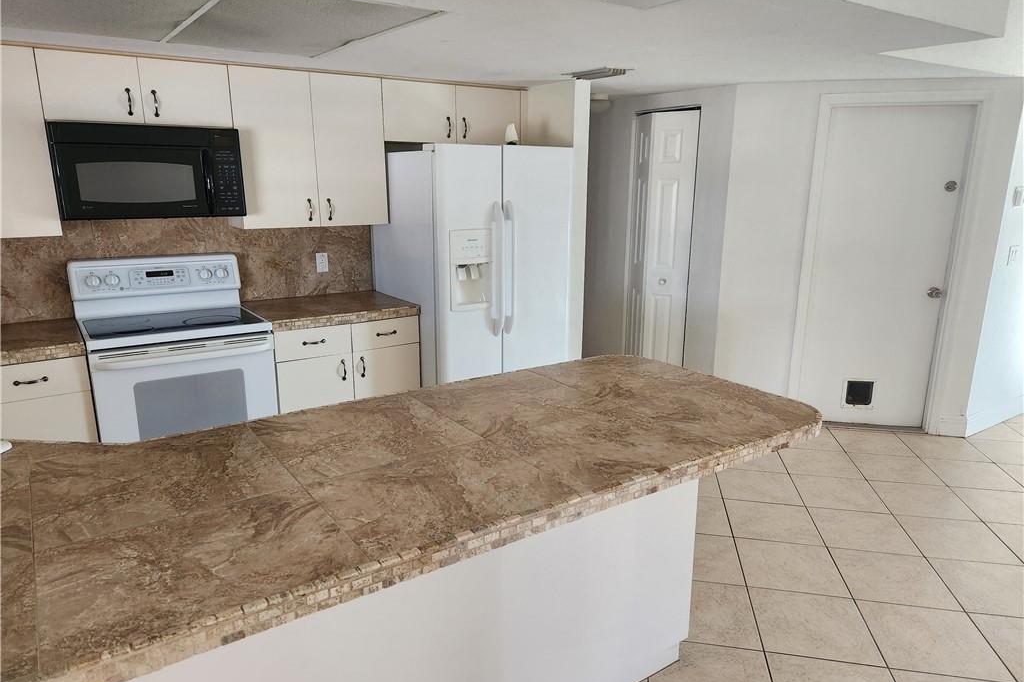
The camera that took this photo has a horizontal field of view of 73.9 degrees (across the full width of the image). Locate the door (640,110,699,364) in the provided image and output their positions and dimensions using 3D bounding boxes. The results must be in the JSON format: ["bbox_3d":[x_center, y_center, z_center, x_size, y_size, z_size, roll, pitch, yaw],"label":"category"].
[{"bbox_3d":[1.108,-0.553,4.830,0.310,2.030,0.034,8,16,29],"label":"door"}]

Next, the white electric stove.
[{"bbox_3d":[-1.651,0.216,3.383,0.762,1.195,0.690,-8,16,-32],"label":"white electric stove"}]

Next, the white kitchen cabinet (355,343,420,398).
[{"bbox_3d":[-0.834,0.281,3.916,0.388,0.634,0.580,-9,17,-35],"label":"white kitchen cabinet"}]

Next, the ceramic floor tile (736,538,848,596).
[{"bbox_3d":[1.193,0.975,2.930,0.403,0.010,0.397,3,14,10],"label":"ceramic floor tile"}]

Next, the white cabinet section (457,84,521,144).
[{"bbox_3d":[-0.226,-1.370,4.201,0.454,0.323,0.330,-9,16,-33],"label":"white cabinet section"}]

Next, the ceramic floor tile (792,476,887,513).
[{"bbox_3d":[1.729,0.803,3.595,0.396,0.010,0.396,3,14,11],"label":"ceramic floor tile"}]

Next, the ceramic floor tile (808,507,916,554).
[{"bbox_3d":[1.664,0.903,3.239,0.403,0.010,0.397,3,14,10],"label":"ceramic floor tile"}]

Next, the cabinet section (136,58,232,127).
[{"bbox_3d":[-1.592,-1.178,3.301,0.387,0.292,0.330,-9,16,-33],"label":"cabinet section"}]

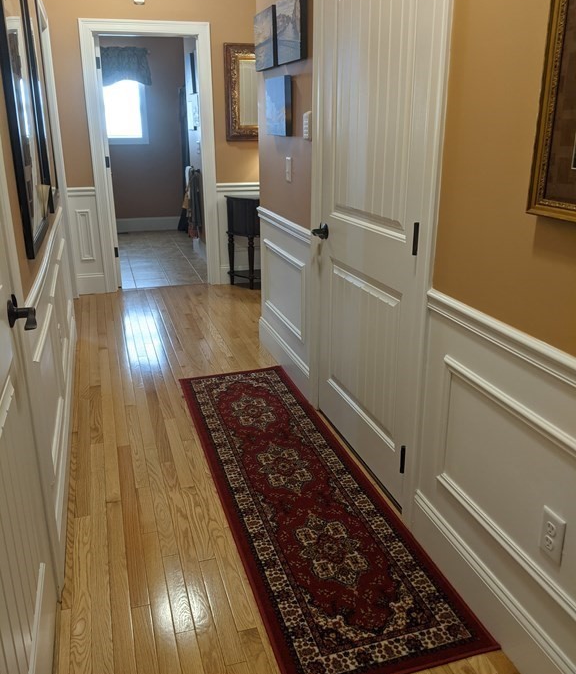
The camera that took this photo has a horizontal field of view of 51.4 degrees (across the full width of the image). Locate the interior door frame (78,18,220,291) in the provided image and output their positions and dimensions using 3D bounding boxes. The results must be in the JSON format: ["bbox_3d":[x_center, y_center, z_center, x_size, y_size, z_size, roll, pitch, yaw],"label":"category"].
[{"bbox_3d":[-1.115,-1.454,5.044,0.996,2.137,0.130,-6,20,-16],"label":"interior door frame"}]

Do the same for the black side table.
[{"bbox_3d":[-0.199,-0.835,5.303,0.640,0.793,0.310,-6,20,-16],"label":"black side table"}]

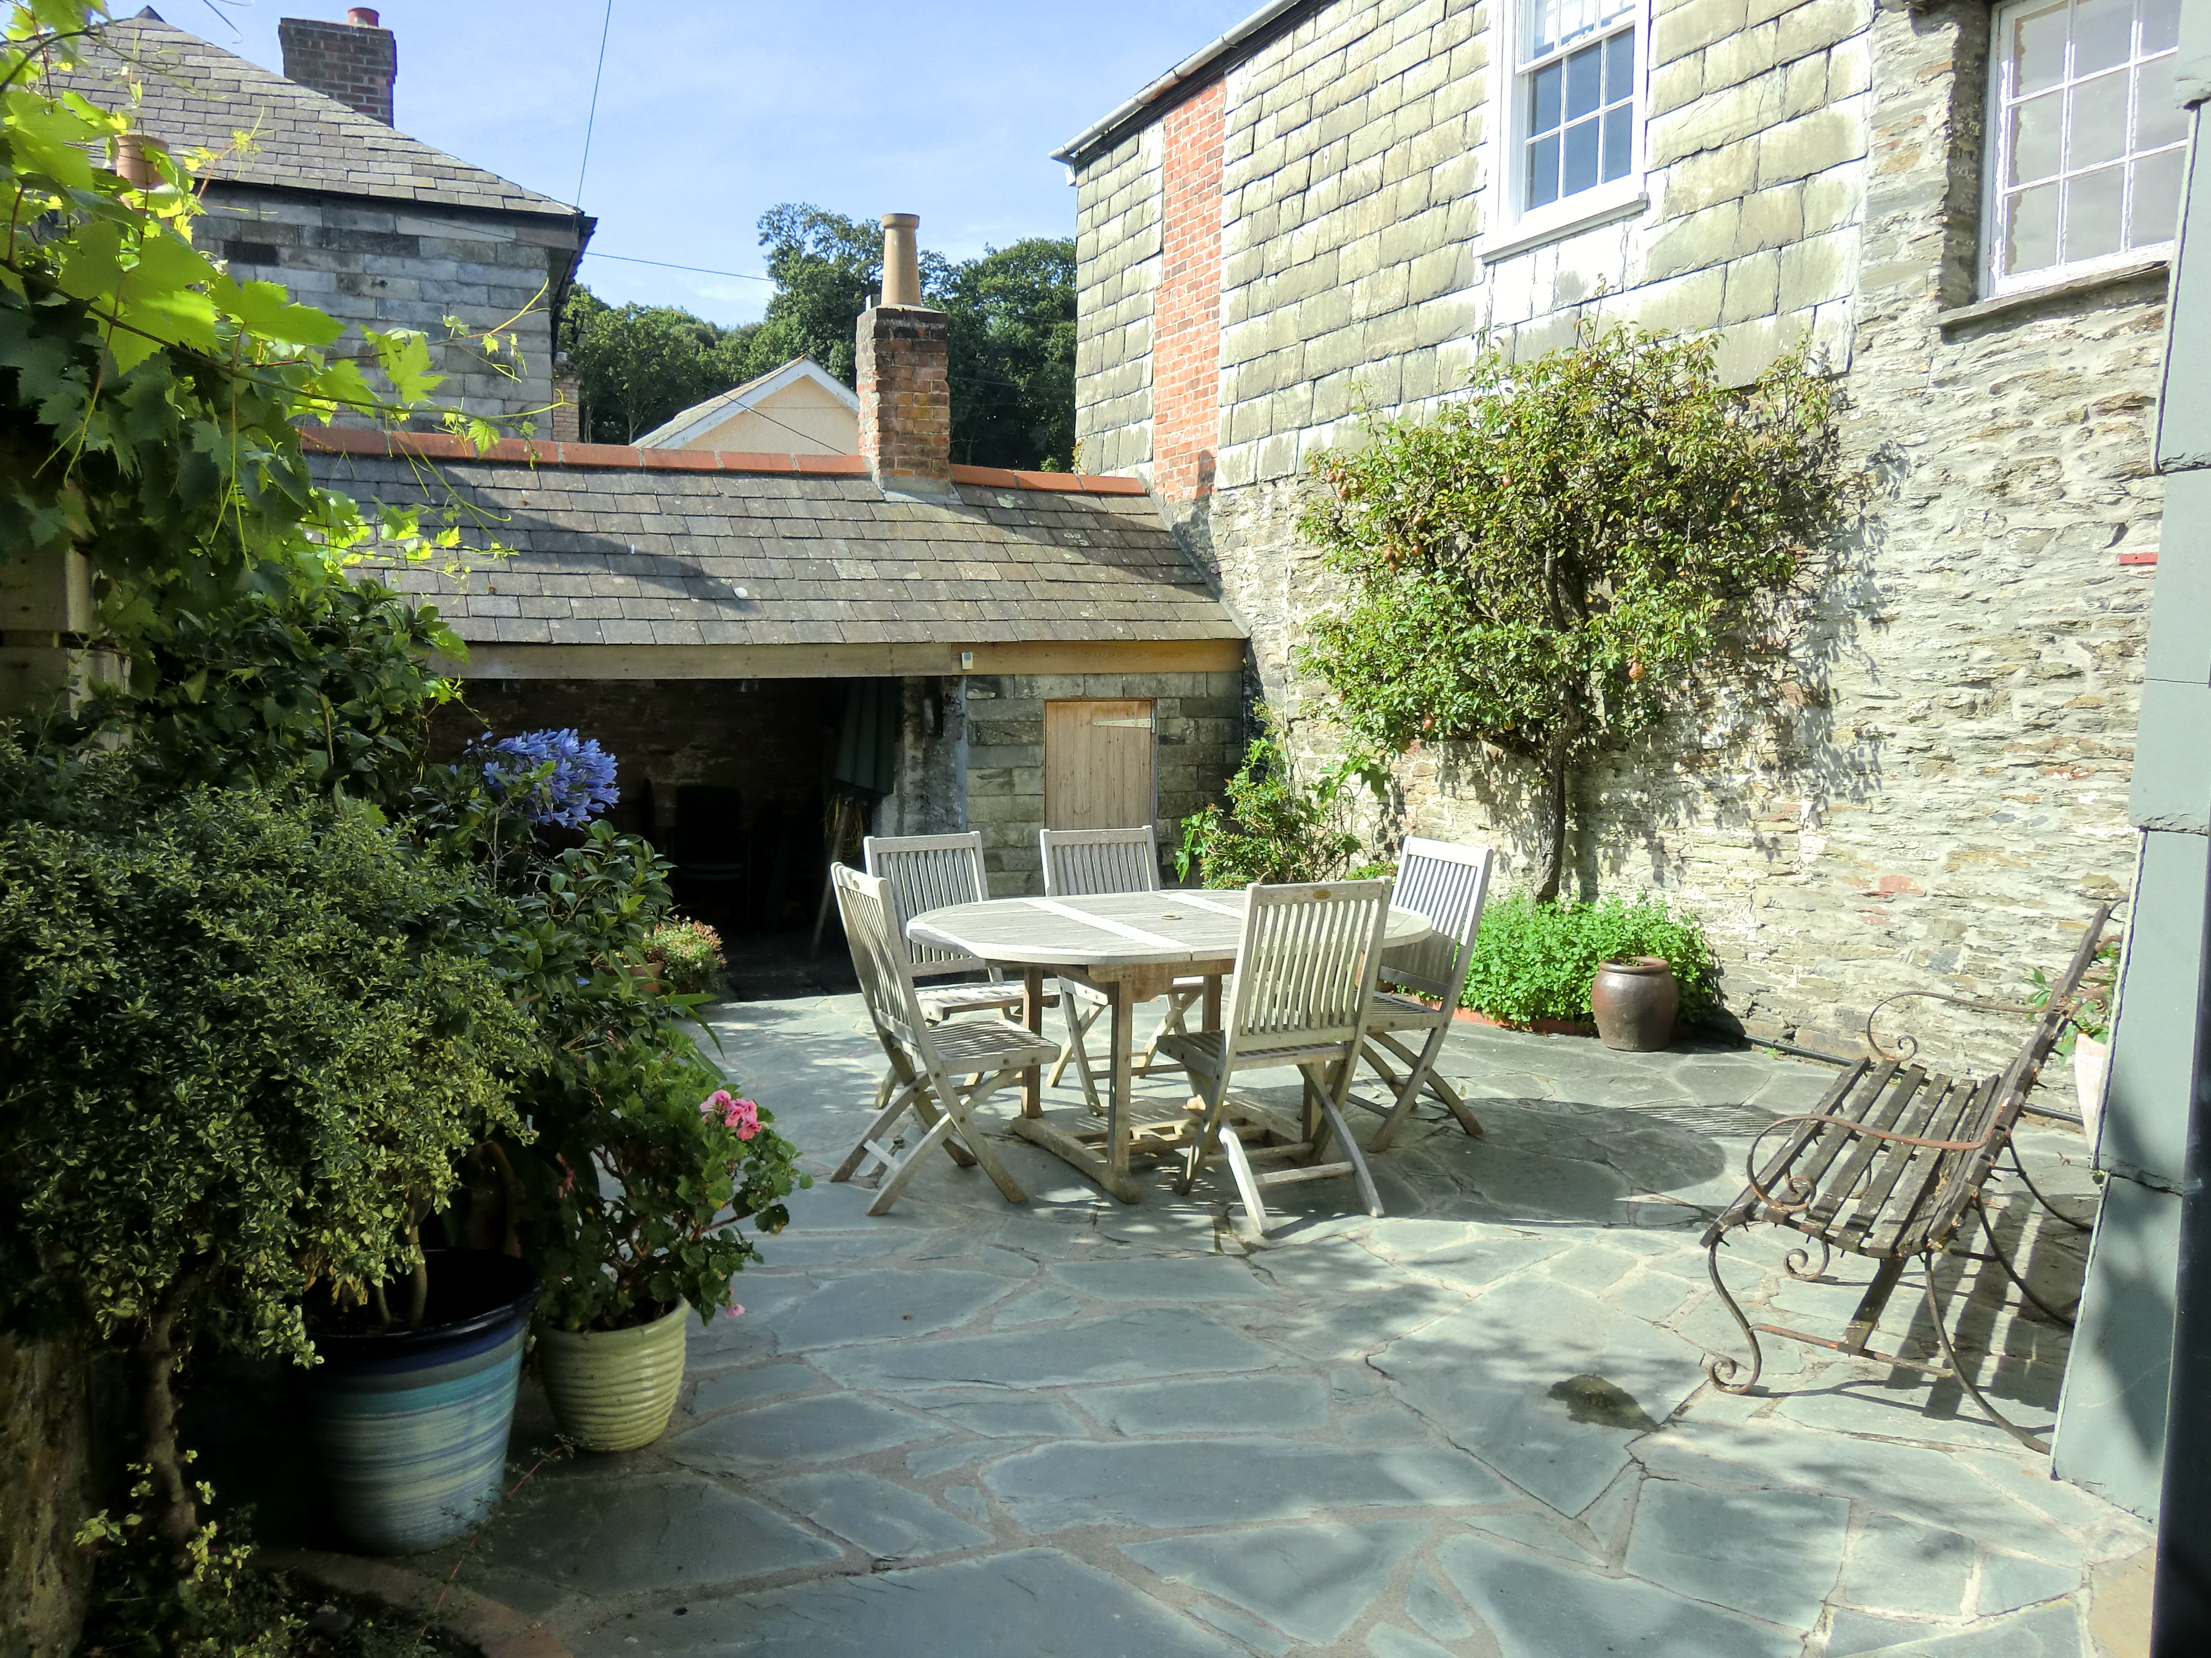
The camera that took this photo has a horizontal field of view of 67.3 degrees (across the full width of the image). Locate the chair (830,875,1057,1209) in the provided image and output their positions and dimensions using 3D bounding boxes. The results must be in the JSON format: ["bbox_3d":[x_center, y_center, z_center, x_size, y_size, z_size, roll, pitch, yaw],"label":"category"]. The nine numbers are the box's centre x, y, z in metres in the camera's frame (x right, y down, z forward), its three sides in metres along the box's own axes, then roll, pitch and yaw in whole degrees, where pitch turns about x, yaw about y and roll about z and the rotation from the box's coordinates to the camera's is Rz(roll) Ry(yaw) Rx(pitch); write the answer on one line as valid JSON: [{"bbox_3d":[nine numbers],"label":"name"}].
[{"bbox_3d":[-0.468,0.578,4.811,0.560,0.941,0.485,-2,6,-25],"label":"chair"}]

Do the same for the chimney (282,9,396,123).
[{"bbox_3d":[-6.257,-6.117,13.534,0.840,0.950,0.600,-2,6,-19],"label":"chimney"}]

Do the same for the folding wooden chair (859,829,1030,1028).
[{"bbox_3d":[-0.489,0.507,5.577,0.485,0.941,0.560,-3,6,-33],"label":"folding wooden chair"}]

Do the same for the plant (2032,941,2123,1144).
[{"bbox_3d":[3.080,0.670,5.133,0.440,0.700,0.440,-2,6,-24],"label":"plant"}]

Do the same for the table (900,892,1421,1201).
[{"bbox_3d":[0.217,0.642,5.239,1.668,0.735,1.101,-2,6,-25],"label":"table"}]

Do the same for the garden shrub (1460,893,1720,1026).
[{"bbox_3d":[2.070,0.551,7.402,0.750,0.520,1.200,-2,6,-24],"label":"garden shrub"}]

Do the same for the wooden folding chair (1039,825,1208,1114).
[{"bbox_3d":[0.092,0.483,5.838,0.485,0.941,0.560,-3,6,-28],"label":"wooden folding chair"}]

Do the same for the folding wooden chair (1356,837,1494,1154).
[{"bbox_3d":[0.902,0.522,5.425,0.560,0.941,0.485,-2,6,-24],"label":"folding wooden chair"}]

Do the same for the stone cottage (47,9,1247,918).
[{"bbox_3d":[-3.459,-2.774,10.861,7.000,6.500,5.500,-3,6,-27],"label":"stone cottage"}]

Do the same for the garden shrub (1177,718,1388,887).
[{"bbox_3d":[0.930,0.026,8.940,0.900,1.180,1.050,-2,6,-24],"label":"garden shrub"}]

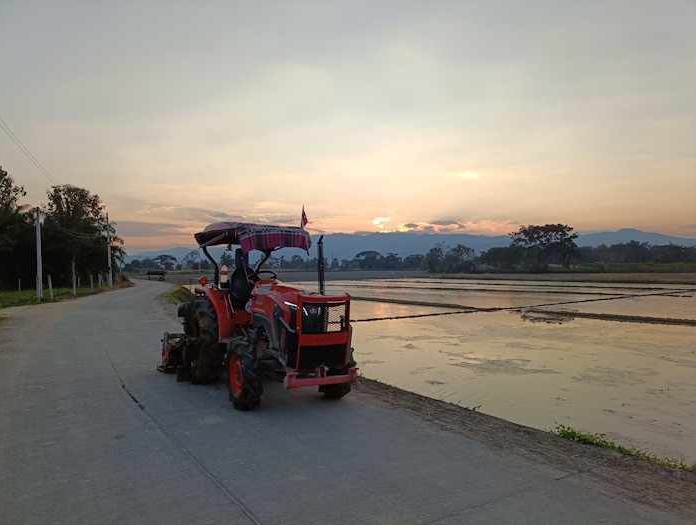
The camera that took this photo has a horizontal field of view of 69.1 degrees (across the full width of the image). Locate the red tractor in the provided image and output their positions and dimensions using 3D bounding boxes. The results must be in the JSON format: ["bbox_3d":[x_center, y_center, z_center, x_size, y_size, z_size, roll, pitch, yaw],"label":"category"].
[{"bbox_3d":[-1.230,0.585,7.130,1.750,2.340,3.600,0,-1,-32],"label":"red tractor"}]

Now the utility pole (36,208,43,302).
[{"bbox_3d":[-16.150,-0.420,26.500,0.230,4.850,0.230,0,-1,-13],"label":"utility pole"}]

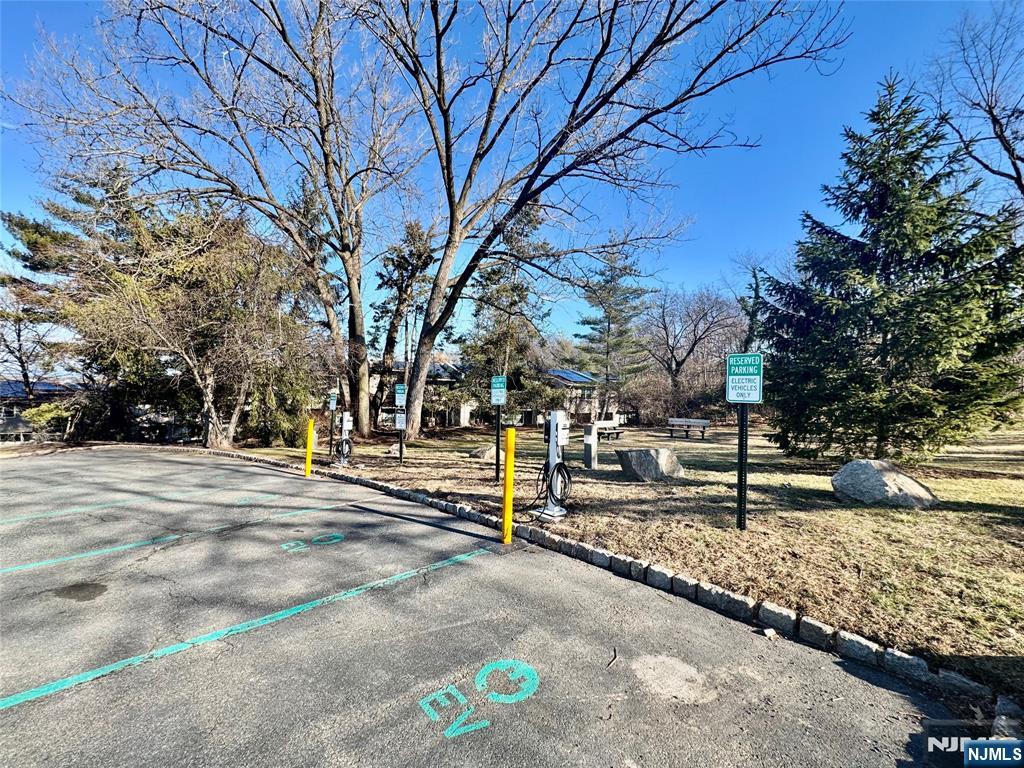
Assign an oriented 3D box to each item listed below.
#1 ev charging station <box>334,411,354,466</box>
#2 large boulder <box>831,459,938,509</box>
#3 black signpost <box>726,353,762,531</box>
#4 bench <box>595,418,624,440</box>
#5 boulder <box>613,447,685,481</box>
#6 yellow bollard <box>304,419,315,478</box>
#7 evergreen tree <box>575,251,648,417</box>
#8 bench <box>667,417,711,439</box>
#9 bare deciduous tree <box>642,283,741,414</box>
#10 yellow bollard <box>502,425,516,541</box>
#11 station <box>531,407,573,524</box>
[{"bbox_3d":[-3.643,1.202,9.050,0.340,1.180,0.360,4,-4,-44],"label":"ev charging station"},{"bbox_3d":[4.456,1.161,4.980,0.920,0.520,0.720,-1,-4,38],"label":"large boulder"},{"bbox_3d":[2.166,0.537,3.870,0.305,1.640,0.070,-1,-4,42],"label":"black signpost"},{"bbox_3d":[3.956,1.866,16.800,1.680,0.820,0.620,4,-4,-41],"label":"bench"},{"bbox_3d":[2.275,1.332,6.850,0.980,0.520,0.700,-1,-4,37],"label":"boulder"},{"bbox_3d":[-4.150,1.328,8.500,0.105,1.190,0.105,-1,-4,41],"label":"yellow bollard"},{"bbox_3d":[8.890,-4.512,37.000,6.300,14.600,6.300,1,-3,0],"label":"evergreen tree"},{"bbox_3d":[7.120,1.785,16.800,1.660,0.820,0.620,-1,-4,40],"label":"bench"},{"bbox_3d":[15.171,-2.747,35.000,8.000,10.800,7.500,1,-3,0],"label":"bare deciduous tree"},{"bbox_3d":[-0.028,1.058,4.290,0.105,1.190,0.105,1,-3,0],"label":"yellow bollard"},{"bbox_3d":[0.462,0.906,4.720,0.320,1.200,0.340,4,-4,-44],"label":"station"}]

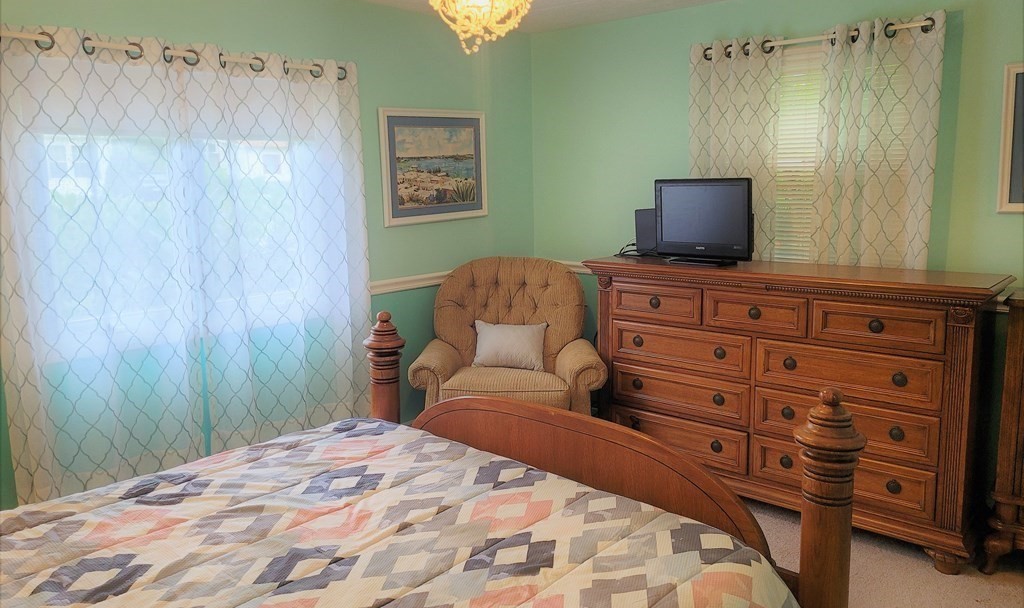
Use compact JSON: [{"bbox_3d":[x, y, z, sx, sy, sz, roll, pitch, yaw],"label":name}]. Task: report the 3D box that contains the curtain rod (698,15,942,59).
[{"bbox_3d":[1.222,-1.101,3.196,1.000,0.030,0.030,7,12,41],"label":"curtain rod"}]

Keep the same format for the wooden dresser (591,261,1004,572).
[{"bbox_3d":[1.121,0.368,3.370,1.700,1.055,0.445,7,12,41],"label":"wooden dresser"}]

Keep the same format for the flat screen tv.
[{"bbox_3d":[0.868,-0.377,3.521,0.170,0.381,0.505,-10,12,-41],"label":"flat screen tv"}]

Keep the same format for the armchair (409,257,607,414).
[{"bbox_3d":[-0.018,0.315,3.801,0.890,1.070,0.860,-1,9,0],"label":"armchair"}]

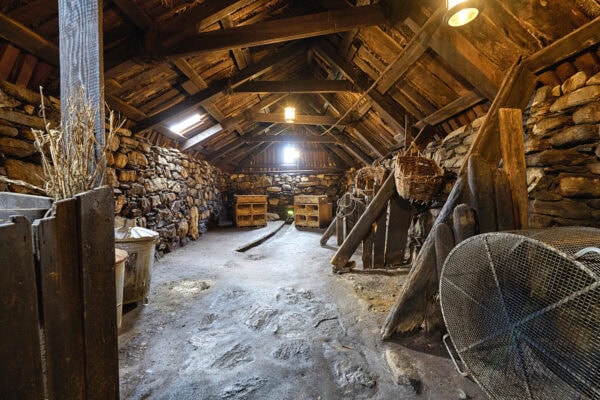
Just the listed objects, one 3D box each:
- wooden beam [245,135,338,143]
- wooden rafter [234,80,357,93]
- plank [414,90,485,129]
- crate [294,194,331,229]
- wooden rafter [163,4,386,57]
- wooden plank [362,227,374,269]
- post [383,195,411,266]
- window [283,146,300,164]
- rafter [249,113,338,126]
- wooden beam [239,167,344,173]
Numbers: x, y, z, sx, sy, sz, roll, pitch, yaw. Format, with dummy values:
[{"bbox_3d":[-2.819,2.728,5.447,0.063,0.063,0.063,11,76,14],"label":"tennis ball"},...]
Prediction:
[{"bbox_3d":[-0.324,-2.089,7.950,3.100,0.250,0.140,0,0,0],"label":"wooden beam"},{"bbox_3d":[-0.090,-2.256,4.650,2.500,0.210,0.110,0,0,0],"label":"wooden rafter"},{"bbox_3d":[2.190,-1.310,3.650,0.050,0.200,1.380,-44,0,0],"label":"plank"},{"bbox_3d":[0.500,0.420,9.050,1.070,1.150,0.850,0,0,32],"label":"crate"},{"bbox_3d":[-0.408,-2.180,3.025,2.950,0.240,0.120,-3,0,7],"label":"wooden rafter"},{"bbox_3d":[0.998,0.678,3.400,0.180,0.660,0.045,0,0,-10],"label":"wooden plank"},{"bbox_3d":[1.463,0.458,3.500,0.380,1.100,0.070,0,0,-10],"label":"post"},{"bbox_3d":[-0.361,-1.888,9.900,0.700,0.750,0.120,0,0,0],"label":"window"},{"bbox_3d":[-0.096,-2.208,6.400,2.600,0.260,0.130,0,0,0],"label":"rafter"},{"bbox_3d":[-0.357,-1.281,9.800,4.500,0.220,0.170,0,0,0],"label":"wooden beam"}]

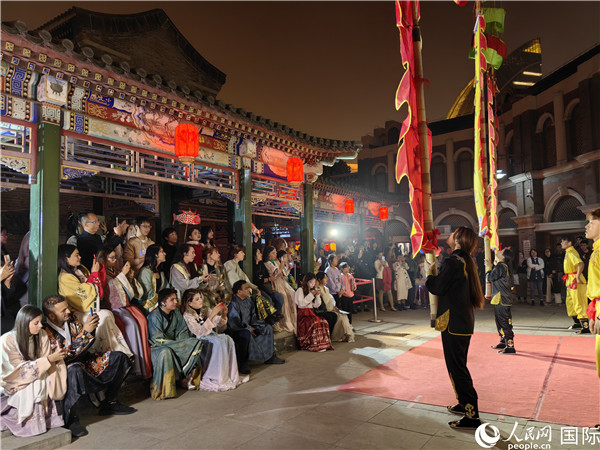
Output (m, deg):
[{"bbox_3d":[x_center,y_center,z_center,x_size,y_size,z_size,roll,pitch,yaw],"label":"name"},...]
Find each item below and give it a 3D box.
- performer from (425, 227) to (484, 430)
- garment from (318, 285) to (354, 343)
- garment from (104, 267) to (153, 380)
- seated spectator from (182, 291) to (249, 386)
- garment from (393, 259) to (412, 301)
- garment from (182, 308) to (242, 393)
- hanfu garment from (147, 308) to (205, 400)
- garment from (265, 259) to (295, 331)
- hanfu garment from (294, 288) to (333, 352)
[{"bbox_3d":[1.312,0.833,3.992,0.480,1.600,0.470,-2,-5,16],"label":"performer"},{"bbox_3d":[0.627,1.553,8.260,0.680,0.987,0.520,-3,-5,25],"label":"garment"},{"bbox_3d":[-1.931,1.054,5.208,0.640,1.148,0.480,-2,-5,20],"label":"garment"},{"bbox_3d":[-0.976,1.243,5.391,0.760,1.070,0.580,-3,-6,29],"label":"seated spectator"},{"bbox_3d":[2.975,1.609,13.696,0.560,1.150,0.400,0,-5,-6],"label":"garment"},{"bbox_3d":[-0.984,1.344,5.337,0.680,0.860,0.580,-3,-6,29],"label":"garment"},{"bbox_3d":[-1.338,1.303,5.051,0.620,0.900,0.630,-5,-7,43],"label":"hanfu garment"},{"bbox_3d":[-0.318,1.177,7.636,0.600,1.189,0.500,-4,-6,35],"label":"garment"},{"bbox_3d":[0.217,1.512,7.535,0.620,0.957,0.520,-5,-6,40],"label":"hanfu garment"}]

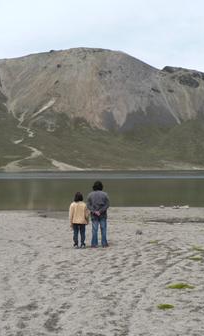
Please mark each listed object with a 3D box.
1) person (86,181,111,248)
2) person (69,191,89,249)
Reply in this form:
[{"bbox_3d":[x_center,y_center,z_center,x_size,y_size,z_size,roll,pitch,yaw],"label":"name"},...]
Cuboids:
[{"bbox_3d":[-0.080,1.216,12.200,0.600,1.755,0.390,0,0,0],"label":"person"},{"bbox_3d":[-0.595,1.377,12.200,0.520,1.480,0.330,0,0,0],"label":"person"}]

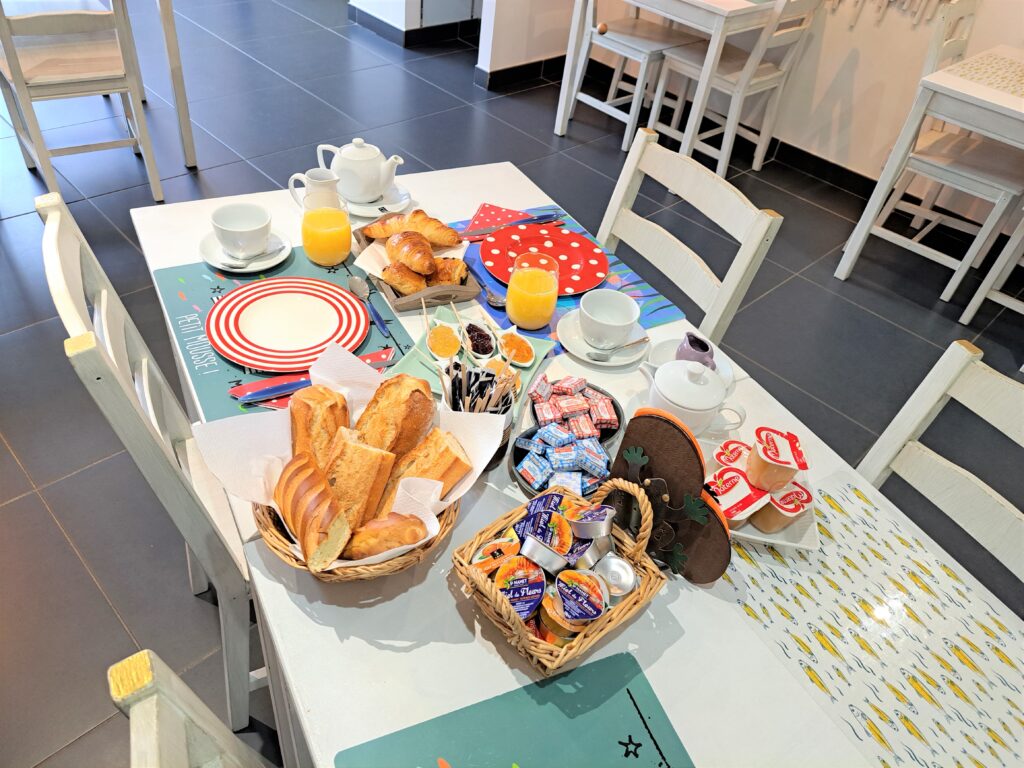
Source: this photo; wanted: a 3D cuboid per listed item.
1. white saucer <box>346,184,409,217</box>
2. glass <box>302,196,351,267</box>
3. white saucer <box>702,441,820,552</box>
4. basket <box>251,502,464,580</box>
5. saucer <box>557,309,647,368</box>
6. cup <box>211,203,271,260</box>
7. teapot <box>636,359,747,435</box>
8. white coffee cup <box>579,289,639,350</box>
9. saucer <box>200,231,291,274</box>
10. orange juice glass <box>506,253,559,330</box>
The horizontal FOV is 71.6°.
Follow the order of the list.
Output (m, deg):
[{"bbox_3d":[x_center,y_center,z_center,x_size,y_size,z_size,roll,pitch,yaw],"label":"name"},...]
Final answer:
[{"bbox_3d":[-0.250,-0.325,1.269,0.134,0.020,0.134,5,41,-5],"label":"white saucer"},{"bbox_3d":[-0.287,-0.236,1.103,0.073,0.099,0.073,-16,47,-26],"label":"glass"},{"bbox_3d":[0.285,0.131,0.858,0.145,0.022,0.145,12,41,2],"label":"white saucer"},{"bbox_3d":[-0.158,0.124,0.743,0.208,0.070,0.220,-1,42,-12],"label":"basket"},{"bbox_3d":[0.134,-0.065,1.050,0.135,0.020,0.135,5,41,-5],"label":"saucer"},{"bbox_3d":[-0.408,-0.230,1.081,0.086,0.060,0.091,-8,44,-19],"label":"cup"},{"bbox_3d":[0.232,0.011,0.911,0.152,0.093,0.098,17,42,8],"label":"teapot"},{"bbox_3d":[0.136,-0.087,1.030,0.087,0.061,0.087,5,41,-5],"label":"white coffee cup"},{"bbox_3d":[-0.412,-0.206,1.105,0.134,0.020,0.134,5,41,-5],"label":"saucer"},{"bbox_3d":[0.031,-0.134,1.049,0.077,0.098,0.077,10,41,0],"label":"orange juice glass"}]

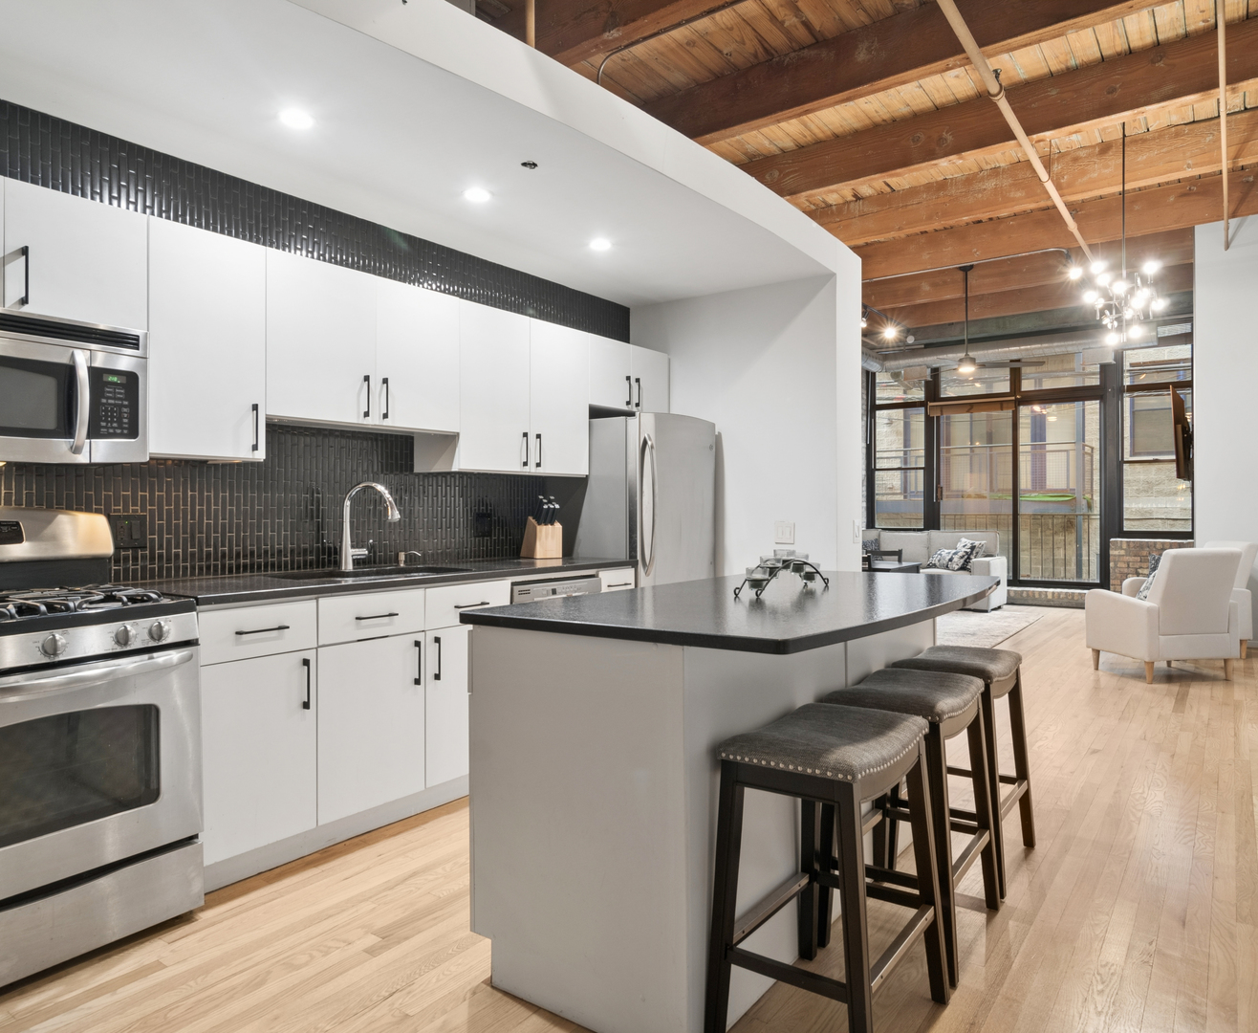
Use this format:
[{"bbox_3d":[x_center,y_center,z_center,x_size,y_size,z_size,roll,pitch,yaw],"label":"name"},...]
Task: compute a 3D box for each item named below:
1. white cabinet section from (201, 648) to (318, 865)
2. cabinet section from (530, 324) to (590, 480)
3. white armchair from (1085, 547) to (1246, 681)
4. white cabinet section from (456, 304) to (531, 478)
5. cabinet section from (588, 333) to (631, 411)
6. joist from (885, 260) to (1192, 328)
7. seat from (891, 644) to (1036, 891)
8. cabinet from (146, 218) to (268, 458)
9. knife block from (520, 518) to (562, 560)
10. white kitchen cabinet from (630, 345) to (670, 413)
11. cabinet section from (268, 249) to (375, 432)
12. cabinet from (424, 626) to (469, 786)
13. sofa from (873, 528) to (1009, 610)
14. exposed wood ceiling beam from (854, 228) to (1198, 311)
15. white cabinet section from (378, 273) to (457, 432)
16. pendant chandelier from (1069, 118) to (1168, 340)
[{"bbox_3d":[-1.436,0.768,2.726,0.600,0.623,0.380,1,1,38],"label":"white cabinet section"},{"bbox_3d":[-0.487,-0.613,4.165,0.330,0.776,0.448,1,1,38],"label":"cabinet section"},{"bbox_3d":[3.790,0.658,5.490,0.690,0.920,0.720,0,1,-8],"label":"white armchair"},{"bbox_3d":[-0.763,-0.608,3.809,0.330,0.776,0.453,1,1,38],"label":"white cabinet section"},{"bbox_3d":[-0.231,-0.813,4.491,0.330,0.384,0.386,1,1,38],"label":"cabinet section"},{"bbox_3d":[4.579,-2.530,9.109,3.400,0.340,0.190,0,1,33],"label":"joist"},{"bbox_3d":[1.143,0.822,2.646,0.365,0.680,0.470,0,1,35],"label":"seat"},{"bbox_3d":[-1.571,-0.592,2.770,0.330,0.778,0.386,0,1,38],"label":"cabinet"},{"bbox_3d":[-0.473,0.112,4.197,0.160,0.218,0.170,-1,1,-36],"label":"knife block"},{"bbox_3d":[0.006,-0.809,4.789,0.330,0.392,0.386,0,1,38],"label":"white kitchen cabinet"},{"bbox_3d":[-1.311,-0.681,3.103,0.330,0.612,0.459,1,1,38],"label":"cabinet section"},{"bbox_3d":[-0.890,0.748,3.382,0.600,0.618,0.454,0,1,38],"label":"cabinet"},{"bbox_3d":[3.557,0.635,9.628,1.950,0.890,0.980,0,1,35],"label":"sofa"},{"bbox_3d":[4.112,-2.698,8.655,3.600,0.350,0.160,0,1,35],"label":"exposed wood ceiling beam"},{"bbox_3d":[-1.036,-0.685,3.457,0.330,0.612,0.436,1,1,38],"label":"white cabinet section"},{"bbox_3d":[3.089,-1.802,4.862,0.520,1.420,0.520,0,1,38],"label":"pendant chandelier"}]

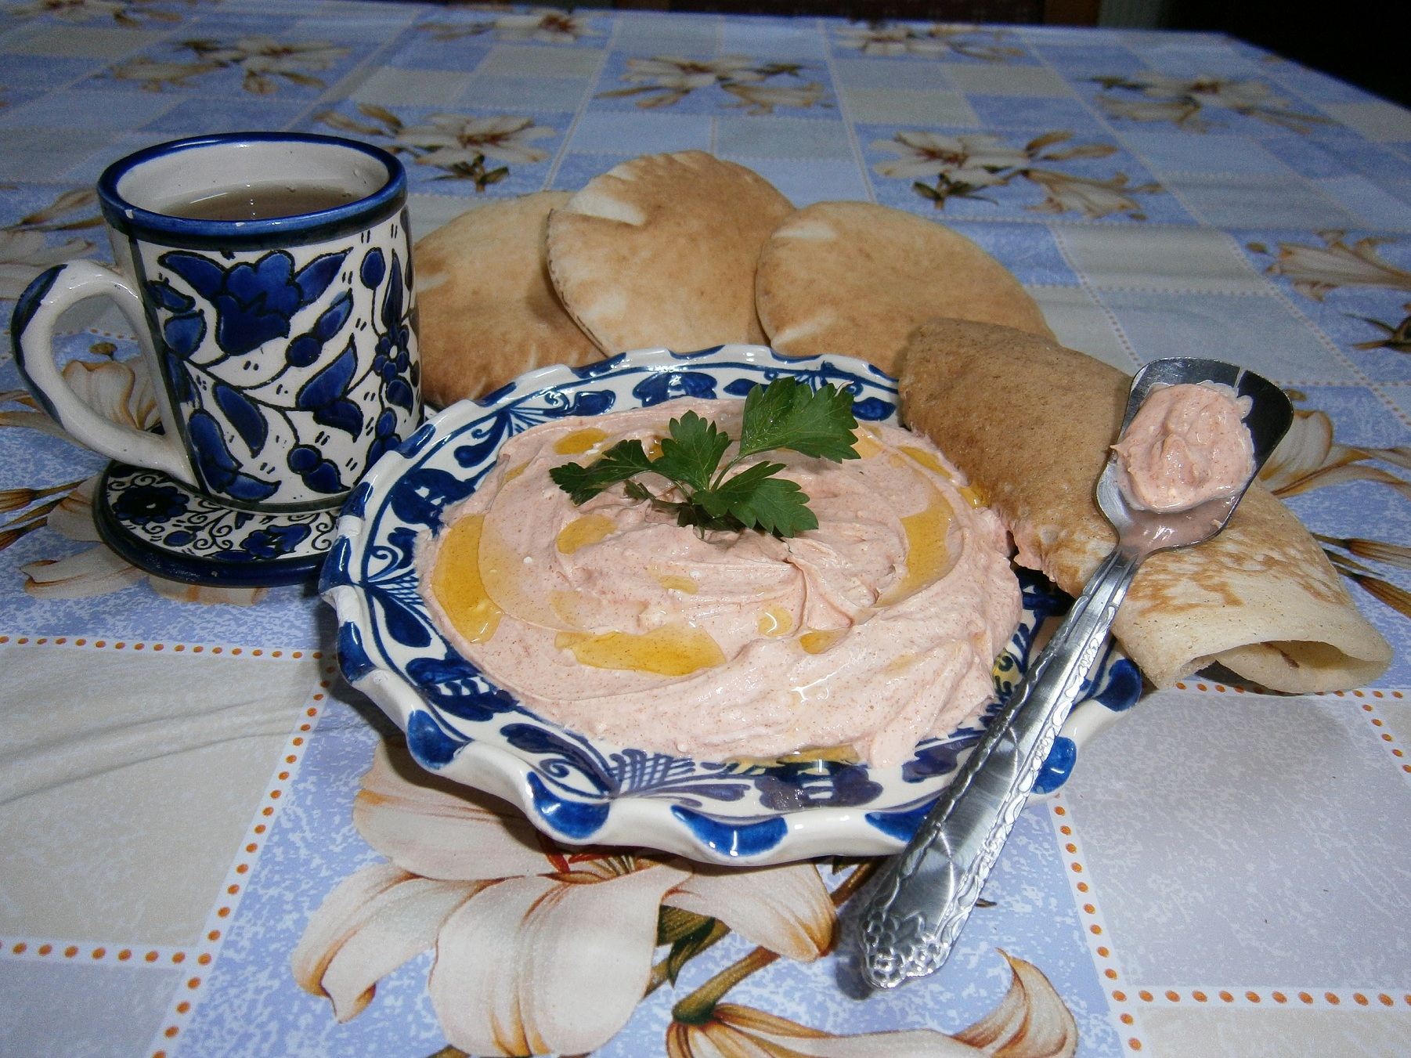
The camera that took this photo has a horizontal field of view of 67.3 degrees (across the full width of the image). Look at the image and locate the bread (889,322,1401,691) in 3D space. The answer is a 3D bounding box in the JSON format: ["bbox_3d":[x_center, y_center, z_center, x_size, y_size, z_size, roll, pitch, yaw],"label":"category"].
[{"bbox_3d":[0.124,-0.016,0.332,0.109,0.052,0.160,-11,38,-17],"label":"bread"}]

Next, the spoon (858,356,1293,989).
[{"bbox_3d":[0.093,0.012,0.247,0.043,0.025,0.218,22,49,25],"label":"spoon"}]

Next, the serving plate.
[{"bbox_3d":[0.007,0.014,0.294,0.210,0.041,0.210,1,36,-1],"label":"serving plate"}]

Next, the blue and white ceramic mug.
[{"bbox_3d":[-0.144,-0.059,0.328,0.113,0.094,0.084,-23,43,-30],"label":"blue and white ceramic mug"}]

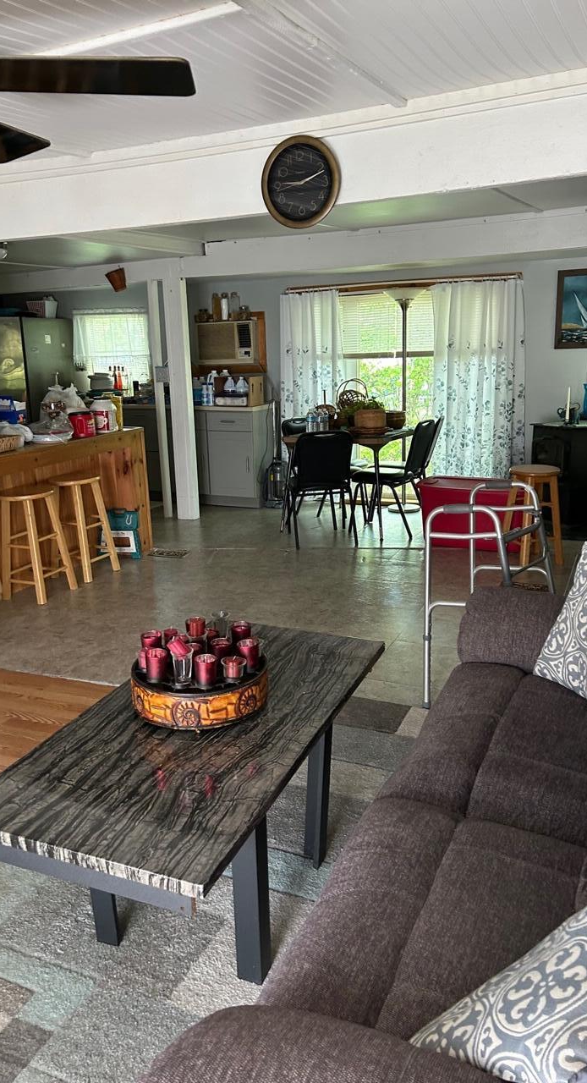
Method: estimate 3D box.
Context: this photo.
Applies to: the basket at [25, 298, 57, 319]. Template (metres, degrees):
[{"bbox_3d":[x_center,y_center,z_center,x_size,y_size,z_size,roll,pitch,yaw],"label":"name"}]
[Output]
[{"bbox_3d":[-2.556,-2.338,8.189,0.280,0.180,0.180,6,16,26],"label":"basket"}]

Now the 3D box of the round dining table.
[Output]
[{"bbox_3d":[0.485,-0.511,6.509,0.930,0.755,0.930,6,16,28],"label":"round dining table"}]

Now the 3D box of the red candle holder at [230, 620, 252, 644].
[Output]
[{"bbox_3d":[-0.155,0.287,2.515,0.058,0.073,0.058,6,16,26],"label":"red candle holder"}]

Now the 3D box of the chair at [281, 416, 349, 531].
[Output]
[{"bbox_3d":[0.231,-0.567,6.552,0.550,0.860,0.450,10,18,39],"label":"chair"}]

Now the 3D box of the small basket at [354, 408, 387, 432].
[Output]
[{"bbox_3d":[0.607,-0.976,6.453,0.235,0.165,0.235,6,16,28],"label":"small basket"}]

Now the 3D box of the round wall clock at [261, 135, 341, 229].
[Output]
[{"bbox_3d":[0.025,-1.205,2.726,0.300,0.300,0.045,6,16,26],"label":"round wall clock"}]

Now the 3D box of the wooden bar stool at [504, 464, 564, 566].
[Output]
[{"bbox_3d":[1.583,-0.180,5.353,0.340,0.610,0.340,-1,14,2],"label":"wooden bar stool"}]

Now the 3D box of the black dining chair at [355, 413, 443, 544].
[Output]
[{"bbox_3d":[0.810,-0.511,6.335,0.590,0.880,0.460,6,16,26],"label":"black dining chair"}]

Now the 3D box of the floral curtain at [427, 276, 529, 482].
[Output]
[{"bbox_3d":[1.474,-1.152,6.623,0.750,1.830,0.110,5,16,27],"label":"floral curtain"}]

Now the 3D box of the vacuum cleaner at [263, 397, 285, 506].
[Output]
[{"bbox_3d":[-0.143,-0.793,7.367,0.270,0.970,0.280,2,15,15],"label":"vacuum cleaner"}]

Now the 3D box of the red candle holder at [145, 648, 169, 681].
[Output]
[{"bbox_3d":[-0.395,0.363,2.364,0.058,0.078,0.058,-2,14,0],"label":"red candle holder"}]

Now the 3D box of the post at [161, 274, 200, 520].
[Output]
[{"bbox_3d":[-0.923,-1.149,6.753,0.160,1.965,0.110,5,16,27],"label":"post"}]

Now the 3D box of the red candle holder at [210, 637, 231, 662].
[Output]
[{"bbox_3d":[-0.198,0.313,2.240,0.057,0.074,0.057,-2,14,0],"label":"red candle holder"}]

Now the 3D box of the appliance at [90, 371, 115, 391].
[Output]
[{"bbox_3d":[-1.929,-1.615,8.191,0.250,0.190,0.230,5,16,27],"label":"appliance"}]

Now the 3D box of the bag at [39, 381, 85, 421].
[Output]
[{"bbox_3d":[-1.587,-0.889,5.530,0.220,0.300,0.250,6,16,26],"label":"bag"}]

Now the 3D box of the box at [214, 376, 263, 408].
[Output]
[{"bbox_3d":[-0.511,-1.390,7.484,0.360,0.265,0.280,6,16,28],"label":"box"}]

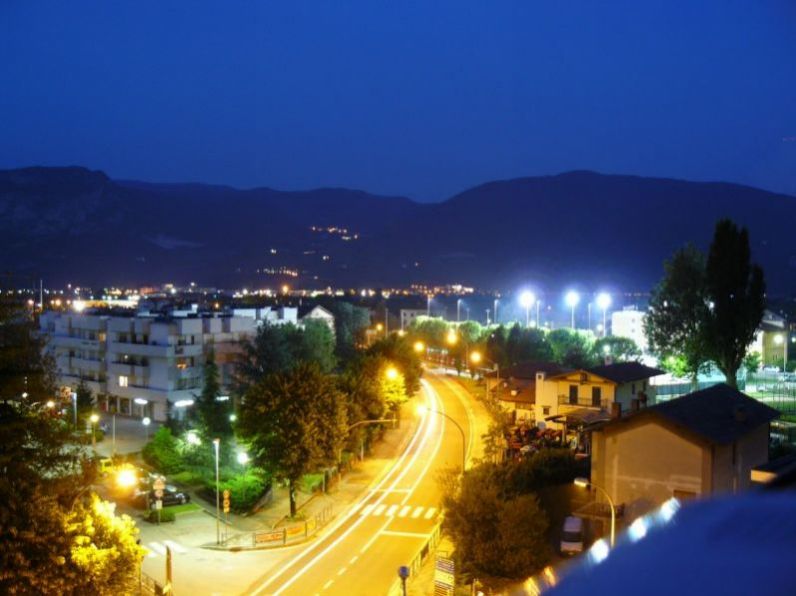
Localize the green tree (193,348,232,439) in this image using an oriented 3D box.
[{"bbox_3d":[-18.664,10.442,83.239,4.100,10.200,4.100,0,1,0],"label":"green tree"}]

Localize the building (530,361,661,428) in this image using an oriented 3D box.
[{"bbox_3d":[24.400,11.403,99.263,10.900,7.600,12.400,1,2,42],"label":"building"}]

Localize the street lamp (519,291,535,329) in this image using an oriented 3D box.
[{"bbox_3d":[33.395,6.260,215.119,2.000,15.380,1.000,0,1,9],"label":"street lamp"}]

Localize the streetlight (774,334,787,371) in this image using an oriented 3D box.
[{"bbox_3d":[74.998,11.051,162.185,1.600,7.400,0.450,0,1,-9],"label":"streetlight"}]

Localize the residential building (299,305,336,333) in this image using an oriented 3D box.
[{"bbox_3d":[-23.543,7.797,245.146,11.000,11.400,12.000,0,1,-6],"label":"residential building"}]

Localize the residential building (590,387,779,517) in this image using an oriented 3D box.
[{"bbox_3d":[23.496,12.239,67.007,10.200,9.100,18.200,1,1,37],"label":"residential building"}]

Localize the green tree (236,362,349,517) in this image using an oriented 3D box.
[{"bbox_3d":[-7.770,10.364,60.933,7.800,11.300,7.600,0,1,0],"label":"green tree"}]

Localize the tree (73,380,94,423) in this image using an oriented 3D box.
[{"bbox_3d":[-36.486,12.367,96.283,2.400,5.800,2.400,0,1,0],"label":"tree"}]

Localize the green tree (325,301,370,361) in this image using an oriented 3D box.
[{"bbox_3d":[-10.084,7.308,165.192,9.200,13.000,9.000,0,1,0],"label":"green tree"}]

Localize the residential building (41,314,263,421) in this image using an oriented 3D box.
[{"bbox_3d":[-36.831,8.645,122.858,36.000,13.400,16.000,1,1,43],"label":"residential building"}]

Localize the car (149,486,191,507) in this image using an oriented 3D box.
[{"bbox_3d":[-18.032,15.496,65.242,3.800,1.420,1.680,-1,1,-30],"label":"car"}]

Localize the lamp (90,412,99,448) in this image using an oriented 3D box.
[{"bbox_3d":[-30.980,13.720,84.309,0.550,3.600,0.550,0,1,0],"label":"lamp"}]

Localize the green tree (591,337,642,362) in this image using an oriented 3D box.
[{"bbox_3d":[38.824,10.828,147.180,8.000,8.300,7.800,0,1,0],"label":"green tree"}]

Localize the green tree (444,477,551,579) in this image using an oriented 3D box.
[{"bbox_3d":[6.146,13.522,51.097,6.300,5.800,6.000,0,1,0],"label":"green tree"}]

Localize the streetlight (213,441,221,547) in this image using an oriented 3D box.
[{"bbox_3d":[-11.920,12.701,54.481,0.400,6.900,0.600,1,2,37],"label":"streetlight"}]

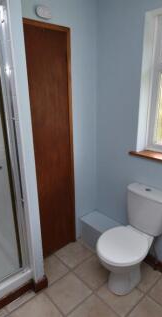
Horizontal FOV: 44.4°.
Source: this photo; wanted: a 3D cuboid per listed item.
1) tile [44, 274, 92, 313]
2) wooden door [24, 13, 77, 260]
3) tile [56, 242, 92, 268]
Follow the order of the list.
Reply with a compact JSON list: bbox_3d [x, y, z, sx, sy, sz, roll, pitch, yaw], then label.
[{"bbox_3d":[-0.099,1.119,1.668,0.283,0.011,0.283,-15,23,-38],"label":"tile"},{"bbox_3d":[-0.282,-0.013,1.774,0.515,2.086,0.047,-15,23,-38],"label":"wooden door"},{"bbox_3d":[-0.067,0.994,2.059,0.283,0.011,0.279,-15,23,-38],"label":"tile"}]

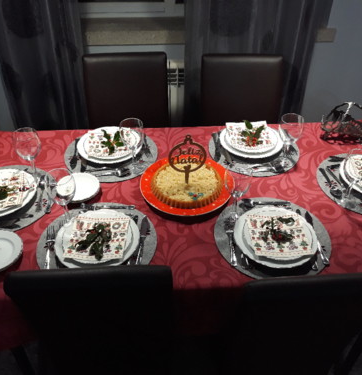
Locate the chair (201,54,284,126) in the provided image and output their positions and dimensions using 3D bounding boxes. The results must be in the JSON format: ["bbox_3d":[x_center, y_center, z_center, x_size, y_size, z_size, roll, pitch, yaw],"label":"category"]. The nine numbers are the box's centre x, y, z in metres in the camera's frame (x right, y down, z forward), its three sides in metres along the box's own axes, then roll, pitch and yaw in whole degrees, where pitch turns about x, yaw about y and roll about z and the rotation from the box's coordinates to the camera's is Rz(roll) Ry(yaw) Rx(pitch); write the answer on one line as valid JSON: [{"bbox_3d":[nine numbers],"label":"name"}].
[{"bbox_3d":[0.307,-0.115,1.994,0.420,0.939,0.550,-2,42,-4],"label":"chair"}]

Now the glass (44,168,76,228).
[{"bbox_3d":[-0.365,0.034,1.231,0.087,0.200,0.087,-2,42,-4],"label":"glass"}]

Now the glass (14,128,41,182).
[{"bbox_3d":[-0.559,-0.116,1.447,0.090,0.195,0.090,-1,40,-2],"label":"glass"}]

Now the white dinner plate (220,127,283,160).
[{"bbox_3d":[0.304,-0.193,1.676,0.266,0.028,0.266,0,40,0],"label":"white dinner plate"}]

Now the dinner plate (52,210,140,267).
[{"bbox_3d":[-0.255,0.169,1.212,0.257,0.026,0.257,-2,42,-4],"label":"dinner plate"}]

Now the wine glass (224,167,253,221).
[{"bbox_3d":[0.187,0.024,1.293,0.090,0.195,0.090,-1,40,-2],"label":"wine glass"}]

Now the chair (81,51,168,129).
[{"bbox_3d":[-0.266,-0.128,2.029,0.430,0.970,0.520,-2,40,-3],"label":"chair"}]

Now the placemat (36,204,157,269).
[{"bbox_3d":[-0.261,0.176,1.224,0.373,0.004,0.373,-2,42,-4],"label":"placemat"}]

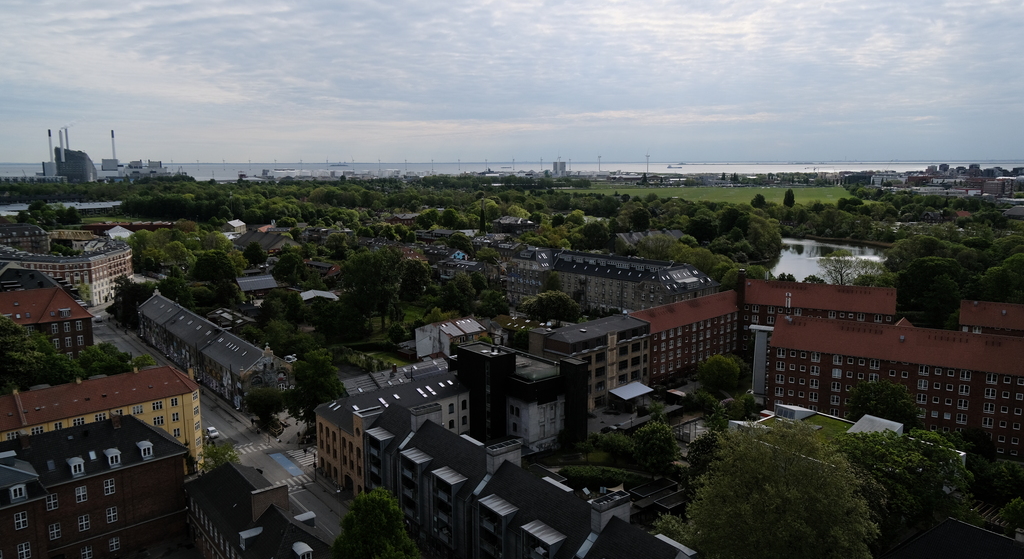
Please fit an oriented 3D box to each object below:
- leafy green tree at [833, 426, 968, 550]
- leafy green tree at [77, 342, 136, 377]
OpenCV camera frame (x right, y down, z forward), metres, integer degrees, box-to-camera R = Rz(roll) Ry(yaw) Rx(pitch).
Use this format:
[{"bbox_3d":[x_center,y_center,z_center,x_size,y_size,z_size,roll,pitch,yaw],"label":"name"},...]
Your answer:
[{"bbox_3d":[54.000,29.610,104.370,17.500,16.200,17.500,0,9,0],"label":"leafy green tree"},{"bbox_3d":[-89.750,20.250,164.700,12.990,12.320,12.990,-5,10,-29],"label":"leafy green tree"}]

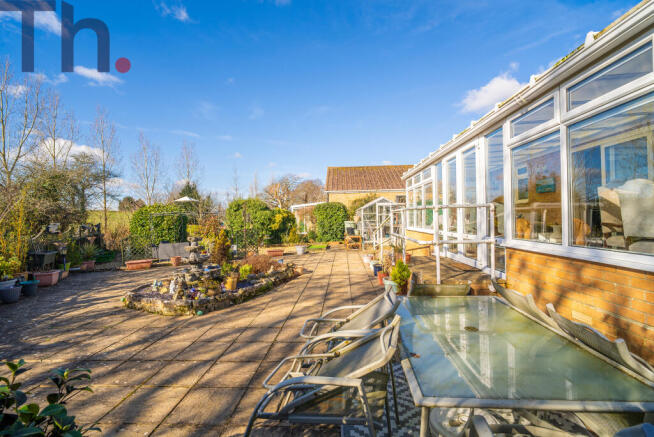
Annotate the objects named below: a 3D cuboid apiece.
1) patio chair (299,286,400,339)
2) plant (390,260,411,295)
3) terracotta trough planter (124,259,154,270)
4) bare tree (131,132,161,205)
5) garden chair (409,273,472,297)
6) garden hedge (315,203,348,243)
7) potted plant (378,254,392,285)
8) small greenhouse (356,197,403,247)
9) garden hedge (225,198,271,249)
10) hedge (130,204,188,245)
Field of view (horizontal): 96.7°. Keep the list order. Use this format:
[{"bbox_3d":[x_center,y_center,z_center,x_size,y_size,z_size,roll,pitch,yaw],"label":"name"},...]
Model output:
[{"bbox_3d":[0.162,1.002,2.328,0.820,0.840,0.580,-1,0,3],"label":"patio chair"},{"bbox_3d":[1.298,1.073,5.100,0.320,0.650,0.320,-1,0,3],"label":"plant"},{"bbox_3d":[-5.360,1.340,8.330,0.640,0.215,0.260,0,0,-41],"label":"terracotta trough planter"},{"bbox_3d":[-16.228,-2.901,26.000,2.300,9.200,2.300,-1,0,-32],"label":"bare tree"},{"bbox_3d":[1.050,0.970,2.920,0.600,0.920,0.720,0,0,3],"label":"garden chair"},{"bbox_3d":[0.266,0.247,17.200,2.000,2.300,1.600,-1,0,3],"label":"garden hedge"},{"bbox_3d":[1.241,1.077,6.170,0.290,0.630,0.280,-1,0,3],"label":"potted plant"},{"bbox_3d":[2.539,0.228,14.200,1.850,2.250,2.500,-1,0,1],"label":"small greenhouse"},{"bbox_3d":[-4.130,0.239,15.300,2.150,2.460,1.700,-1,0,3],"label":"garden hedge"},{"bbox_3d":[-7.603,0.494,13.200,2.100,2.120,1.600,-1,0,-11],"label":"hedge"}]

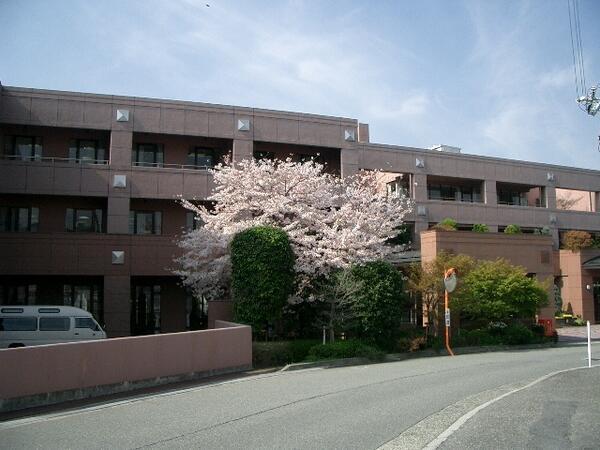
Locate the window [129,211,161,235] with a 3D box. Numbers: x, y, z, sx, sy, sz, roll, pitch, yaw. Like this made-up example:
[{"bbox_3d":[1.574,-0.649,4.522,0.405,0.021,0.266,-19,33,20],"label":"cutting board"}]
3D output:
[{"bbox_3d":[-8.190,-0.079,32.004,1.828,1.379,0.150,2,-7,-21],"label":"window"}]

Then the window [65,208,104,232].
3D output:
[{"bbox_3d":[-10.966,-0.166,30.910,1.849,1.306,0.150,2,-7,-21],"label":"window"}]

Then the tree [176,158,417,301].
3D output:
[{"bbox_3d":[-0.282,0.672,26.300,9.800,7.100,8.000,0,-6,-6],"label":"tree"}]

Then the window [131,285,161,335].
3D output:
[{"bbox_3d":[-8.144,4.390,31.523,1.750,2.575,0.150,2,-7,-21],"label":"window"}]

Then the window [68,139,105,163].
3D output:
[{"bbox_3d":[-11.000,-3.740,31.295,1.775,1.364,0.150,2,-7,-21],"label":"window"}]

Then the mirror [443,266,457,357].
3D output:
[{"bbox_3d":[5.248,3.040,21.200,0.800,3.050,0.450,5,-8,-41],"label":"mirror"}]

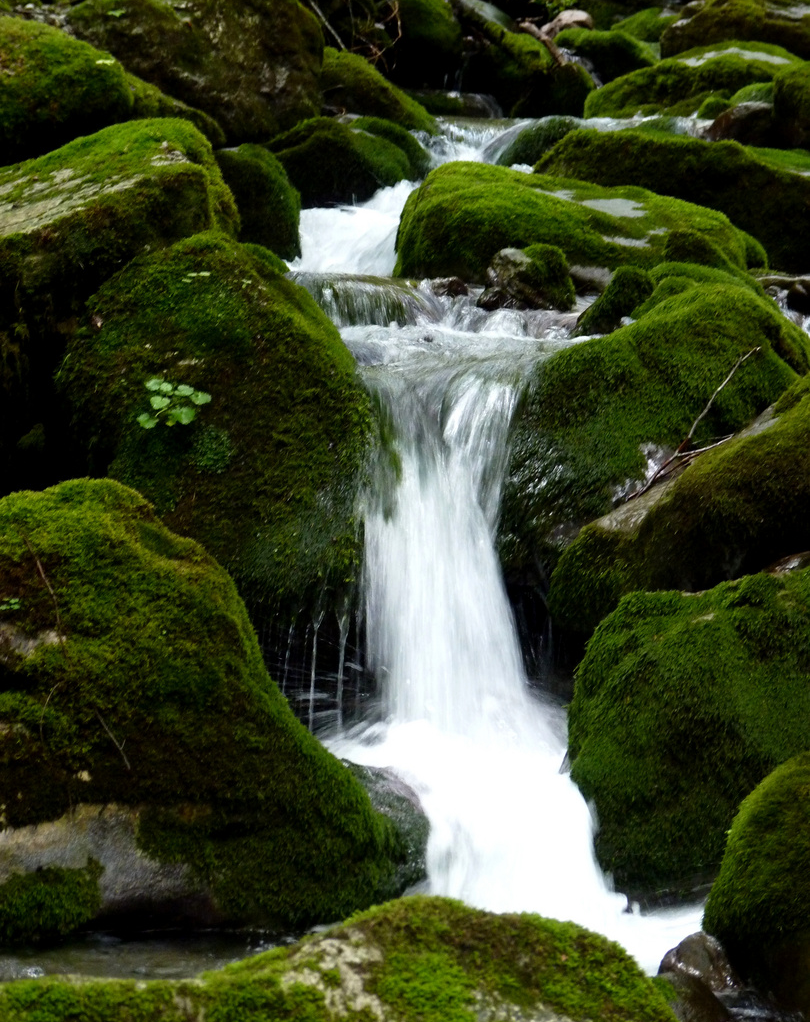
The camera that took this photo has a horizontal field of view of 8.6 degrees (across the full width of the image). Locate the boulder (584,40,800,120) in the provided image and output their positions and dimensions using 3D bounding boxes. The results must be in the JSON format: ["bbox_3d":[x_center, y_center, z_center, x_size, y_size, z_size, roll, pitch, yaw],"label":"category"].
[{"bbox_3d":[0.796,-1.187,14.800,0.600,0.200,0.420,0,8,0],"label":"boulder"}]

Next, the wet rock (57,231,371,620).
[{"bbox_3d":[-0.387,-0.166,10.800,0.630,0.780,0.650,0,6,0],"label":"wet rock"}]

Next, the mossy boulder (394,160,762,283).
[{"bbox_3d":[0.395,-0.661,12.300,0.830,0.290,0.620,0,6,0],"label":"mossy boulder"}]

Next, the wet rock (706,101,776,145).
[{"bbox_3d":[0.902,-1.033,14.300,0.200,0.115,0.180,0,8,0],"label":"wet rock"}]

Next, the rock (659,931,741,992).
[{"bbox_3d":[0.543,0.833,9.900,0.150,0.105,0.140,0,8,0],"label":"rock"}]

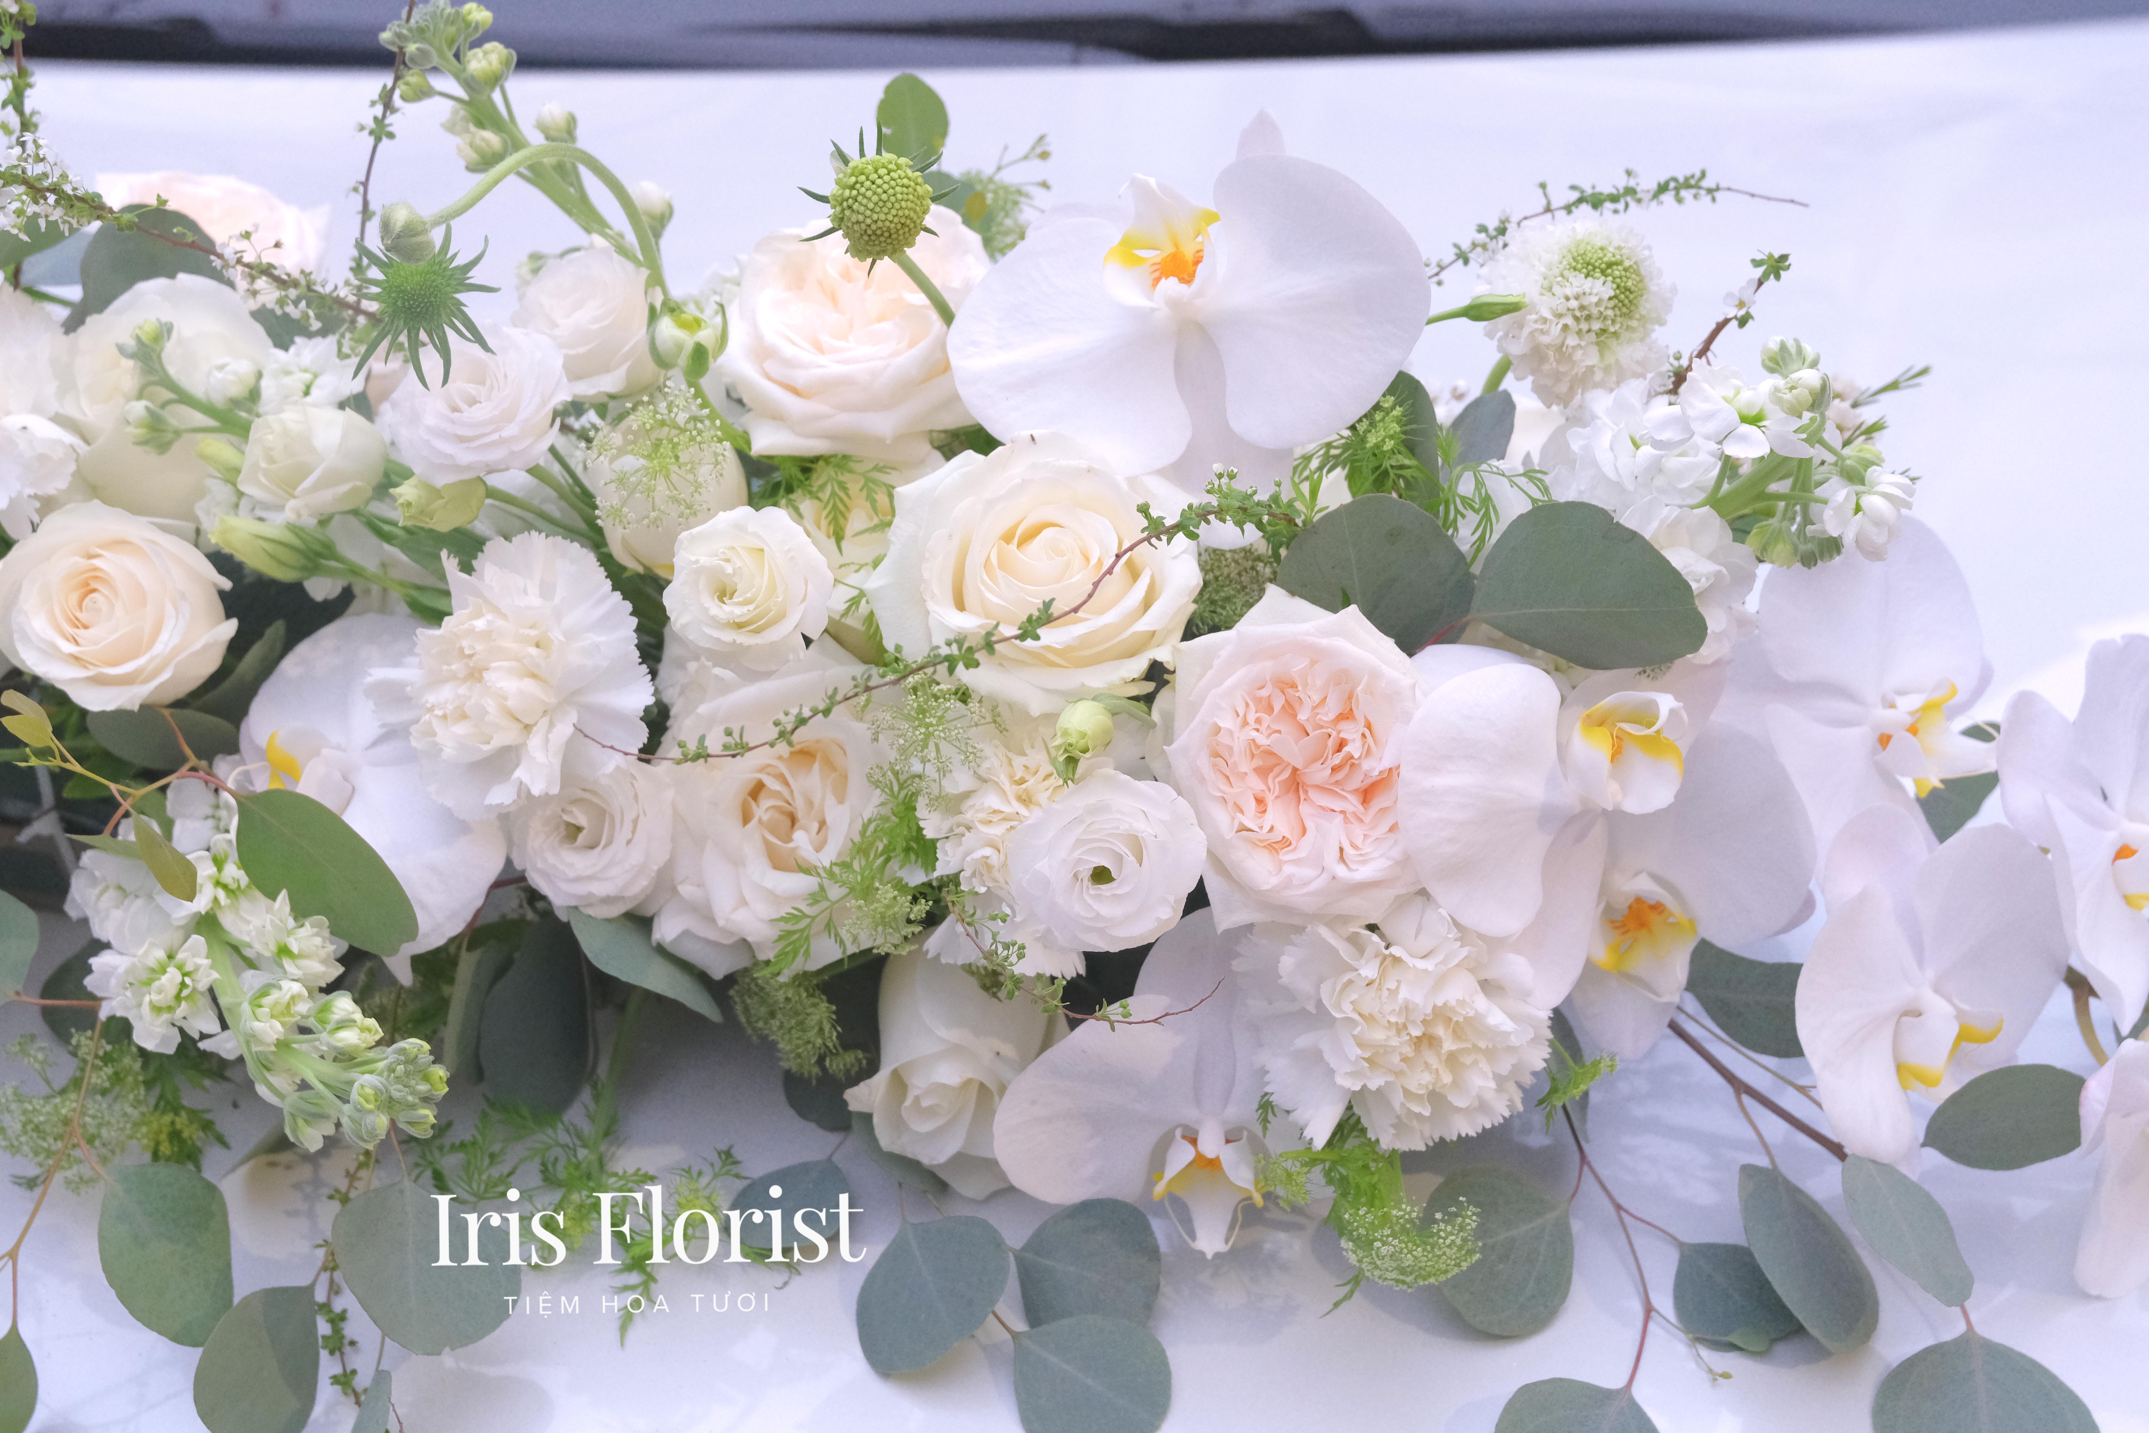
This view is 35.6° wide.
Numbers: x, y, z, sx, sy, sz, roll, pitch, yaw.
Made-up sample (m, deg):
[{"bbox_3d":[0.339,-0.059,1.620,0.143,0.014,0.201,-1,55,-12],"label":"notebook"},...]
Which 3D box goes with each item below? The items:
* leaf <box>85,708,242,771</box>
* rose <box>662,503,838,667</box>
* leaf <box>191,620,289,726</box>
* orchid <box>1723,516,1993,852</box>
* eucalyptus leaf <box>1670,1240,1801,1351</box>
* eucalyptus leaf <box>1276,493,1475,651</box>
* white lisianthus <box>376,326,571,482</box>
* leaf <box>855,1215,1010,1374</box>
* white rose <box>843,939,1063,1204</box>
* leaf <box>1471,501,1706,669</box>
[{"bbox_3d":[-0.248,0.003,0.910,0.042,0.008,0.034,6,41,2],"label":"leaf"},{"bbox_3d":[-0.086,-0.034,0.884,0.044,0.038,0.043,8,77,14],"label":"rose"},{"bbox_3d":[-0.225,-0.009,0.905,0.031,0.009,0.044,41,86,23],"label":"leaf"},{"bbox_3d":[0.208,-0.006,0.890,0.088,0.096,0.042,18,-12,-28],"label":"orchid"},{"bbox_3d":[0.197,0.172,0.990,0.048,0.008,0.042,33,60,22],"label":"eucalyptus leaf"},{"bbox_3d":[0.088,-0.040,0.985,0.060,0.010,0.058,-12,69,-1],"label":"eucalyptus leaf"},{"bbox_3d":[-0.196,-0.102,1.090,0.062,0.038,0.062,2,53,-2],"label":"white lisianthus"},{"bbox_3d":[-0.035,0.144,0.835,0.041,0.008,0.040,-32,59,-22],"label":"leaf"},{"bbox_3d":[-0.035,0.106,1.010,0.067,0.067,0.076,4,37,5],"label":"white rose"},{"bbox_3d":[0.134,-0.035,0.870,0.062,0.009,0.046,0,72,-3],"label":"leaf"}]

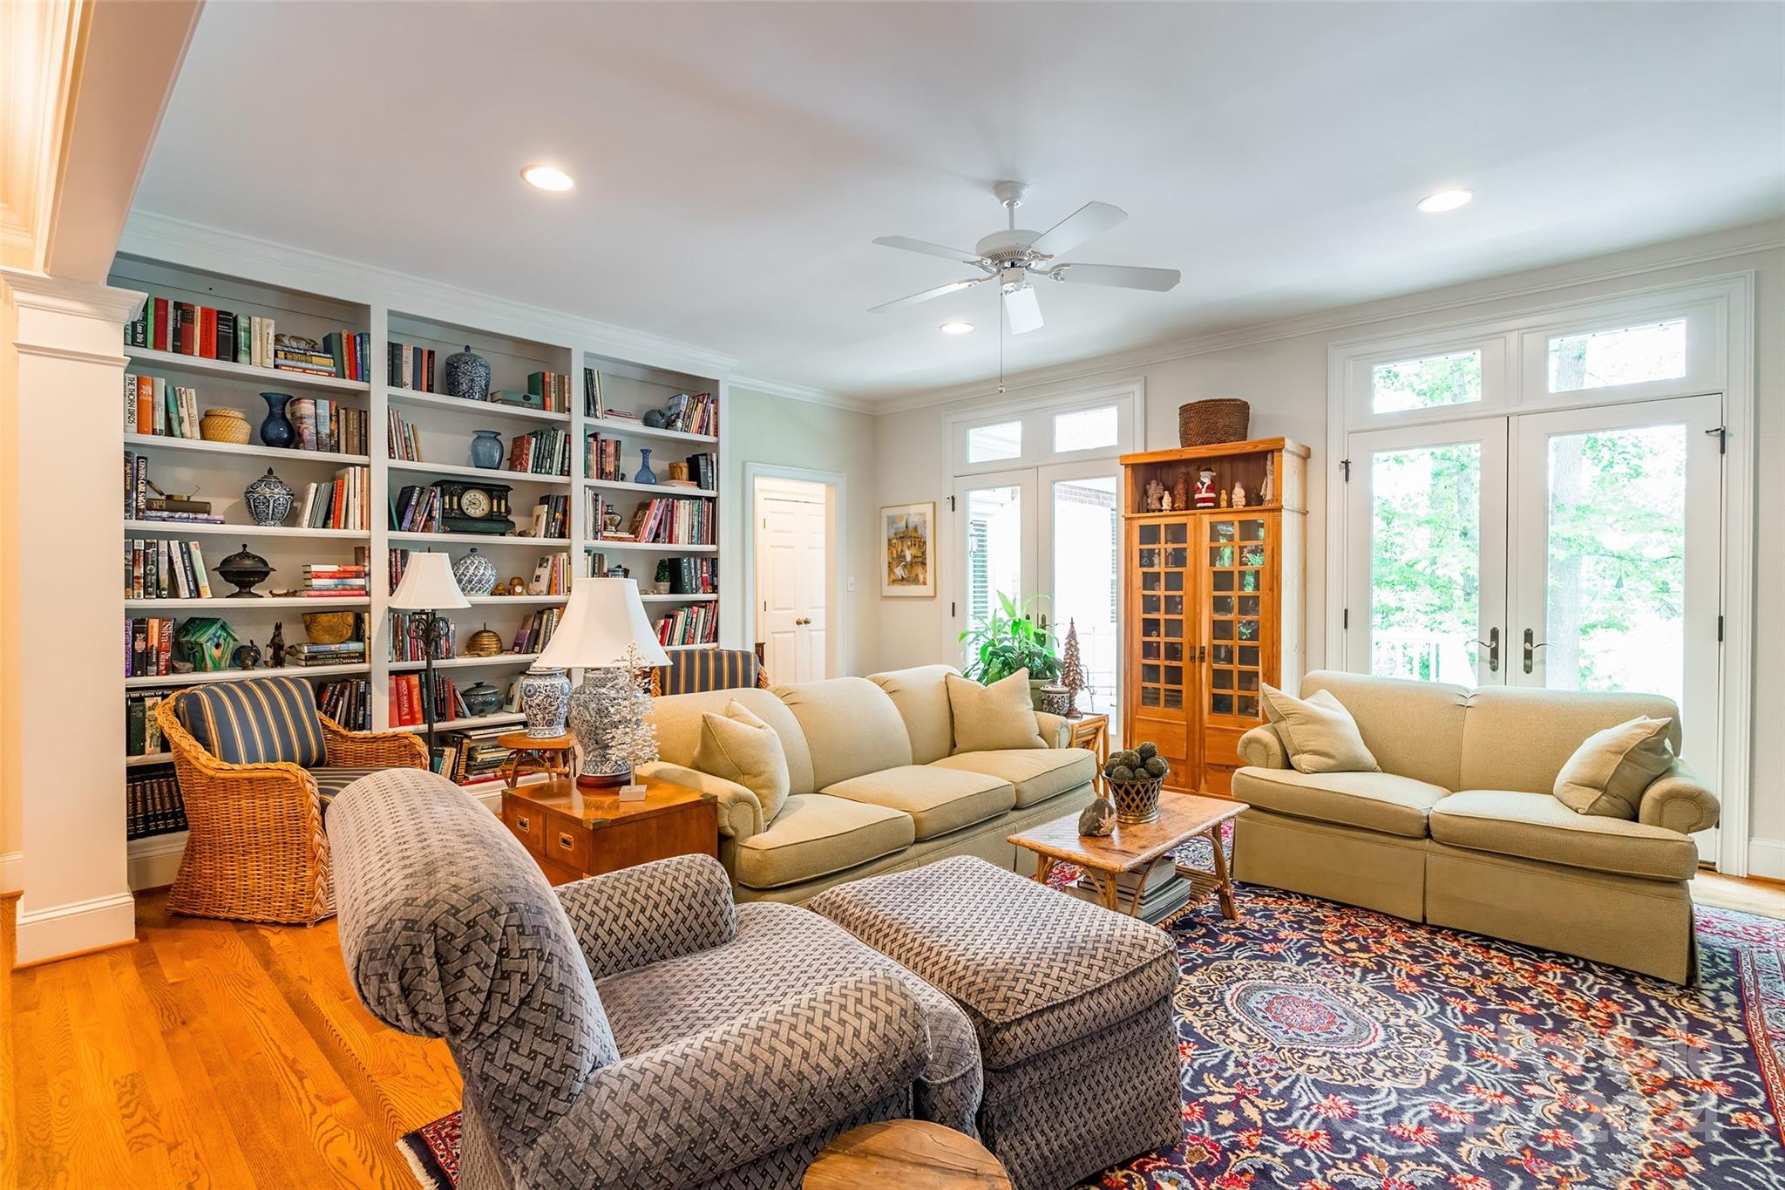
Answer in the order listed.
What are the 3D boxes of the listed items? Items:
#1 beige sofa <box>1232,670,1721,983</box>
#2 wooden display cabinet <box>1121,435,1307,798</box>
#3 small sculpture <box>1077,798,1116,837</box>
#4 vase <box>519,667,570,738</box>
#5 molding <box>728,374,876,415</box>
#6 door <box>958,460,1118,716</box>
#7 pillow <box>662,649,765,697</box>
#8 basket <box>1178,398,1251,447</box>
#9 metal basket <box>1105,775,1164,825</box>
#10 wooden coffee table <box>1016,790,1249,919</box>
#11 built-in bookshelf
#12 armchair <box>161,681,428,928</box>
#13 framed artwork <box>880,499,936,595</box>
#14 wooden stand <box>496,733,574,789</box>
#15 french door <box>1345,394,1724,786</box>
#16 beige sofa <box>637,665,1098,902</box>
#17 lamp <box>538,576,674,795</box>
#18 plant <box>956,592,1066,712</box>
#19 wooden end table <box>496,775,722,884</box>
[{"bbox_3d":[2.230,0.788,3.213,1.500,0.840,0.900,0,1,41],"label":"beige sofa"},{"bbox_3d":[1.824,0.184,4.506,0.880,1.970,0.520,1,1,41],"label":"wooden display cabinet"},{"bbox_3d":[0.697,0.748,2.700,0.125,0.118,0.110,0,0,-34],"label":"small sculpture"},{"bbox_3d":[-1.513,0.462,3.450,0.215,0.310,0.215,0,1,-39],"label":"vase"},{"bbox_3d":[-0.674,-1.503,5.957,0.090,0.100,1.500,1,1,45],"label":"molding"},{"bbox_3d":[1.023,0.132,5.679,1.420,2.070,0.070,0,1,40],"label":"door"},{"bbox_3d":[-1.040,0.507,4.500,0.570,0.390,0.150,0,1,-8],"label":"pillow"},{"bbox_3d":[1.872,-0.974,4.620,0.410,0.270,0.400,0,1,41],"label":"basket"},{"bbox_3d":[0.859,0.711,2.800,0.225,0.160,0.225,0,1,-44],"label":"metal basket"},{"bbox_3d":[0.855,0.996,2.778,0.950,0.430,0.420,0,1,-44],"label":"wooden coffee table"},{"bbox_3d":[-2.199,-0.097,4.226,0.360,2.530,2.875,1,1,45],"label":"built-in bookshelf"},{"bbox_3d":[-2.345,0.764,3.170,0.690,0.820,0.670,0,1,11],"label":"armchair"},{"bbox_3d":[0.120,-0.349,6.311,0.550,0.740,0.030,1,1,41],"label":"framed artwork"},{"bbox_3d":[-1.415,0.890,3.150,0.330,0.635,0.330,0,1,44],"label":"wooden stand"},{"bbox_3d":[3.087,0.146,3.942,1.440,2.070,0.070,0,1,40],"label":"french door"},{"bbox_3d":[-0.053,0.787,3.340,2.050,0.840,0.900,0,1,-44],"label":"beige sofa"},{"bbox_3d":[-0.953,0.281,2.600,0.440,0.675,0.440,0,1,44],"label":"lamp"},{"bbox_3d":[0.646,0.300,4.350,0.570,0.640,0.550,0,1,0],"label":"plant"},{"bbox_3d":[-0.881,0.917,2.462,0.415,0.595,0.545,0,1,-44],"label":"wooden end table"}]

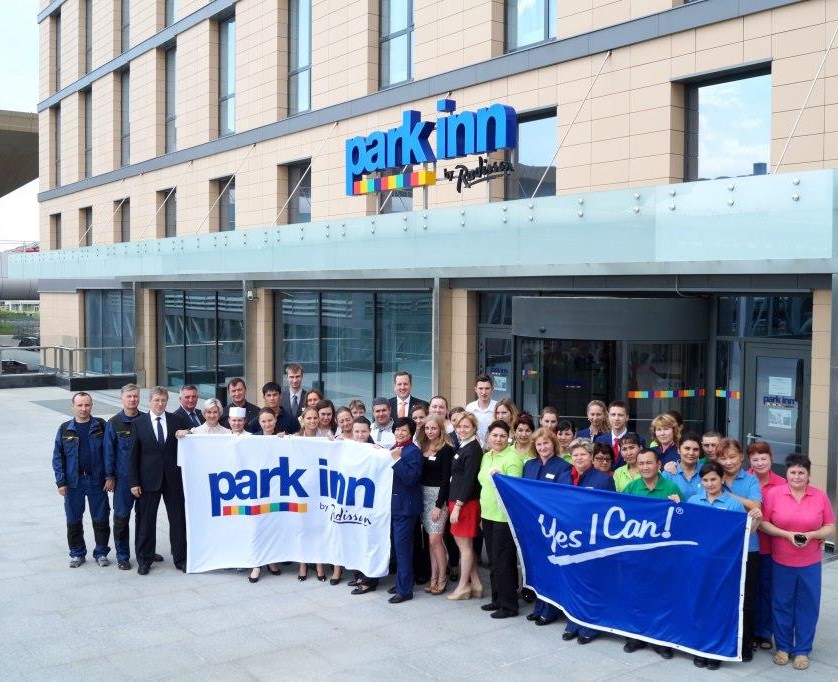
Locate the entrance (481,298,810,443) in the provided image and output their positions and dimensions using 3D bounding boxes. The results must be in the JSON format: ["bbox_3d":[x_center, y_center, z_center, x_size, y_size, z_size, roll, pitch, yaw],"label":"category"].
[{"bbox_3d":[2.327,0.778,12.966,1.566,2.828,6.111,-2,4,-37],"label":"entrance"}]

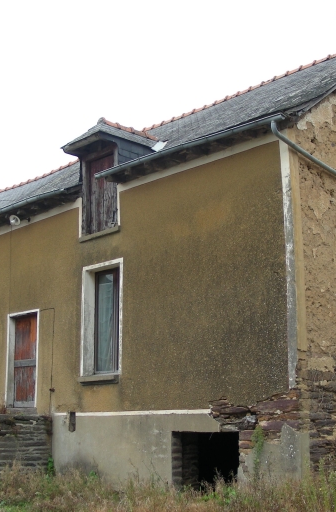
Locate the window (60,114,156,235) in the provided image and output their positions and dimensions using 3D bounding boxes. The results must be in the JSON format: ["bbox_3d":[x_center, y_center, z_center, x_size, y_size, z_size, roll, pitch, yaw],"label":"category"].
[{"bbox_3d":[-0.966,-1.539,15.118,2.097,2.340,1.242,12,-17,-44],"label":"window"}]

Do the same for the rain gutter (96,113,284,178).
[{"bbox_3d":[0.174,-1.788,12.715,0.125,0.110,4.407,12,-15,-44],"label":"rain gutter"}]

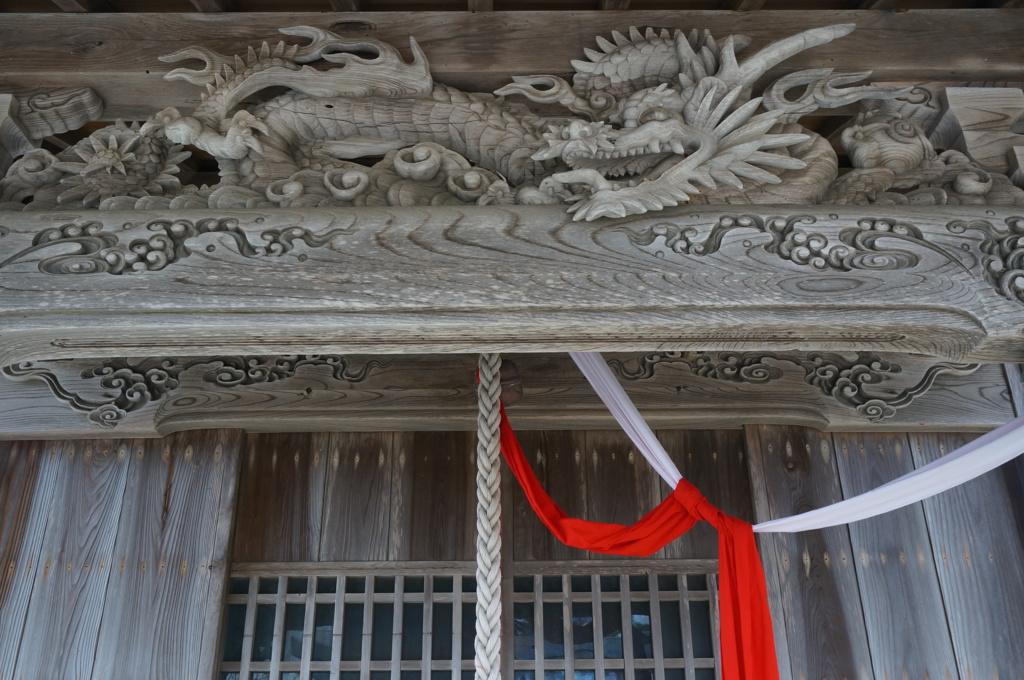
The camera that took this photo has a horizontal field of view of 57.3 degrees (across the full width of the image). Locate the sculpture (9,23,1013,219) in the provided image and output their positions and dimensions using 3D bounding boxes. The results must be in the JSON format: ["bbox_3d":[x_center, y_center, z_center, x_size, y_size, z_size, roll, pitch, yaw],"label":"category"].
[{"bbox_3d":[-0.058,-0.561,2.463,2.560,0.618,0.360,0,-25,0],"label":"sculpture"}]

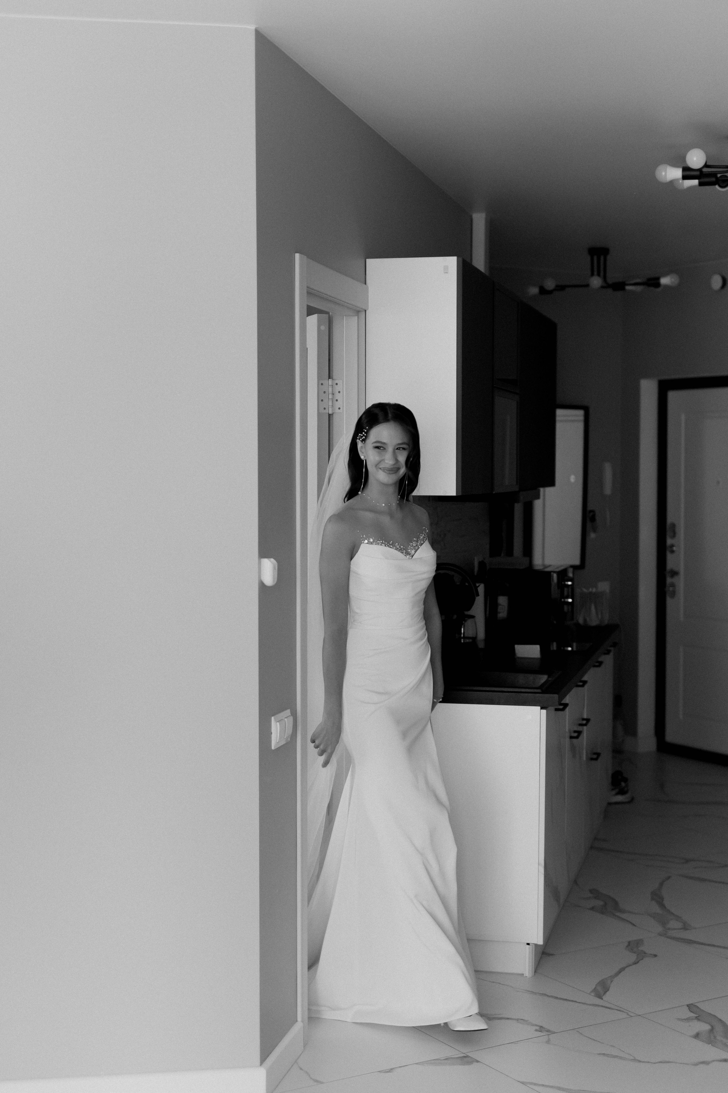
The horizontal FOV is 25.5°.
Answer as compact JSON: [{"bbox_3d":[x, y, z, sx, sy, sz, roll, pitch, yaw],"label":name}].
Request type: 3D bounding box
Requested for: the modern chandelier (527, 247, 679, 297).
[{"bbox_3d":[1.137,-1.321,7.695,0.760,0.225,0.700,1,3,14],"label":"modern chandelier"}]

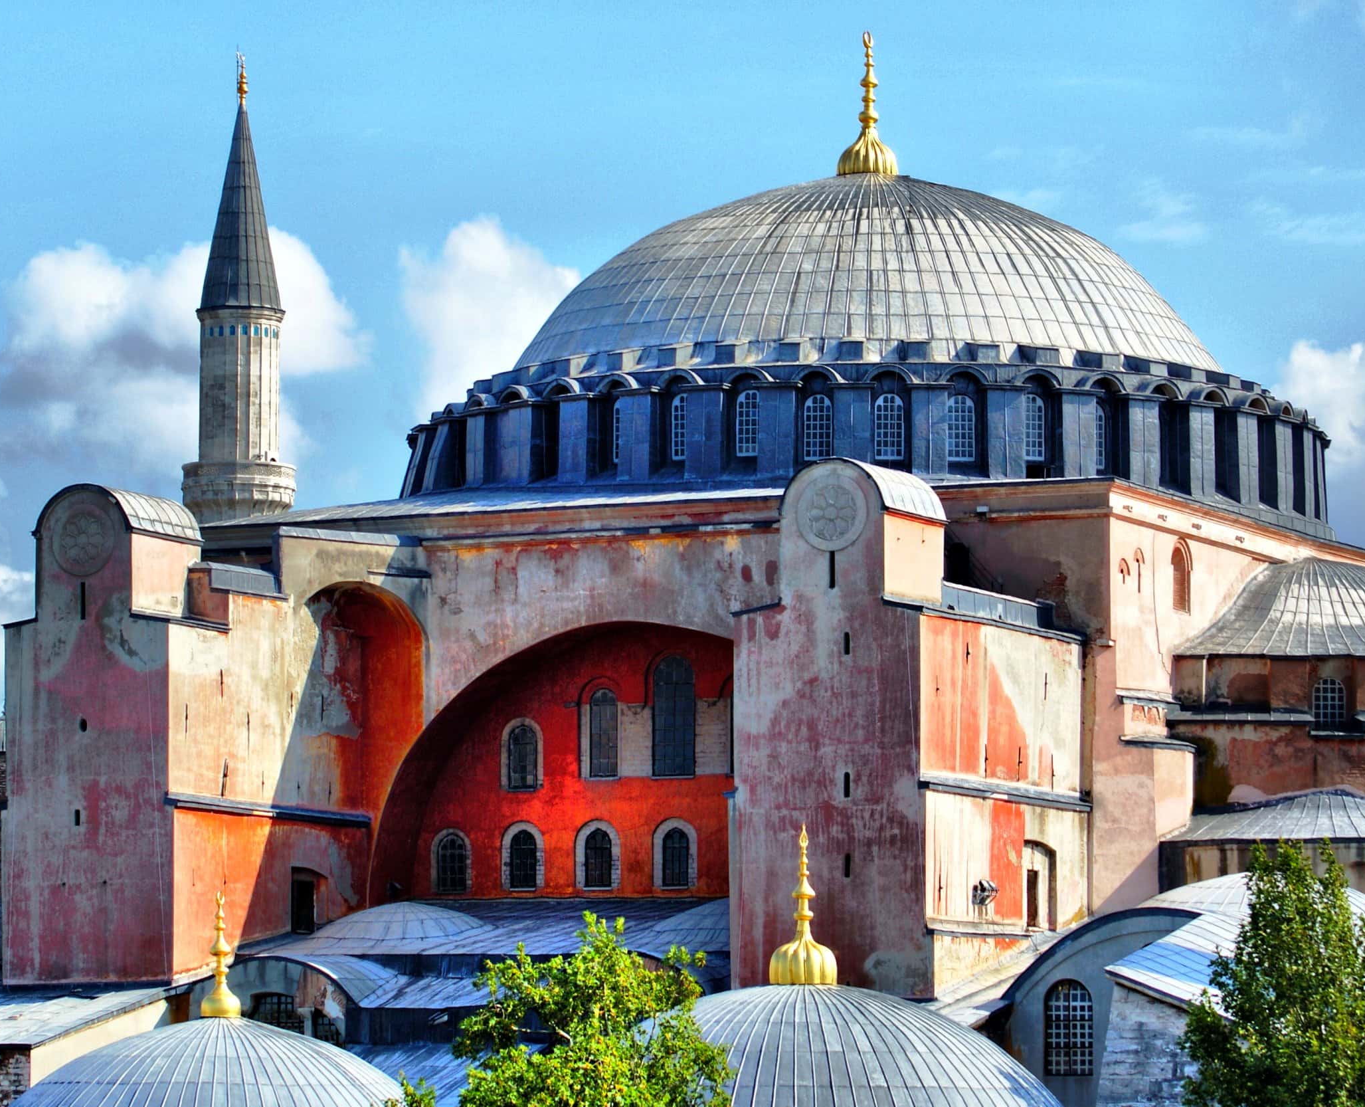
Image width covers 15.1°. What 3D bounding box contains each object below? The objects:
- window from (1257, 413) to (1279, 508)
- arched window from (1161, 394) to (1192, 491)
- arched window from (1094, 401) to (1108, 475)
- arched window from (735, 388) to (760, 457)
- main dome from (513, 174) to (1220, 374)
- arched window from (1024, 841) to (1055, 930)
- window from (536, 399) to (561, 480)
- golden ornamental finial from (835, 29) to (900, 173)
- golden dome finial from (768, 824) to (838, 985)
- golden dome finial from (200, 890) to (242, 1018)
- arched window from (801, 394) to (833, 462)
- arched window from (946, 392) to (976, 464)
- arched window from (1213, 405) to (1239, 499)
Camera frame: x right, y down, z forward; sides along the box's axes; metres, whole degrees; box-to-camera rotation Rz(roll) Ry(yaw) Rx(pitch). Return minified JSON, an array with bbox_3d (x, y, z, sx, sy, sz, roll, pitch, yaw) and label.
[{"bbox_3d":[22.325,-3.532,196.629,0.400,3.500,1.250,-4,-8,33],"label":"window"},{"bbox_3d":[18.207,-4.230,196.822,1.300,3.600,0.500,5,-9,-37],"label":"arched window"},{"bbox_3d":[15.561,-4.425,195.919,1.100,2.600,0.350,4,-8,-28],"label":"arched window"},{"bbox_3d":[2.573,-4.841,194.700,1.100,2.500,0.350,-2,-7,17],"label":"arched window"},{"bbox_3d":[7.475,-11.261,207.385,28.600,8.220,28.600,0,-6,2],"label":"main dome"},{"bbox_3d":[11.939,11.130,172.991,0.400,2.950,2.350,-3,-7,26],"label":"arched window"},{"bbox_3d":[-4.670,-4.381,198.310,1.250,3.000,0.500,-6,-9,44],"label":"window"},{"bbox_3d":[7.641,-18.508,212.764,2.500,6.000,2.500,0,-7,0],"label":"golden ornamental finial"},{"bbox_3d":[2.936,8.509,125.000,1.650,3.900,1.650,0,-7,0],"label":"golden dome finial"},{"bbox_3d":[-12.528,10.874,140.098,1.120,3.500,1.120,0,-6,0],"label":"golden dome finial"},{"bbox_3d":[4.964,-4.605,189.559,1.130,2.470,0.300,-1,-6,8],"label":"arched window"},{"bbox_3d":[10.228,-4.607,189.606,1.130,2.470,0.300,1,-6,-9],"label":"arched window"},{"bbox_3d":[20.420,-3.830,194.243,0.400,3.500,1.250,-6,-9,43],"label":"arched window"}]

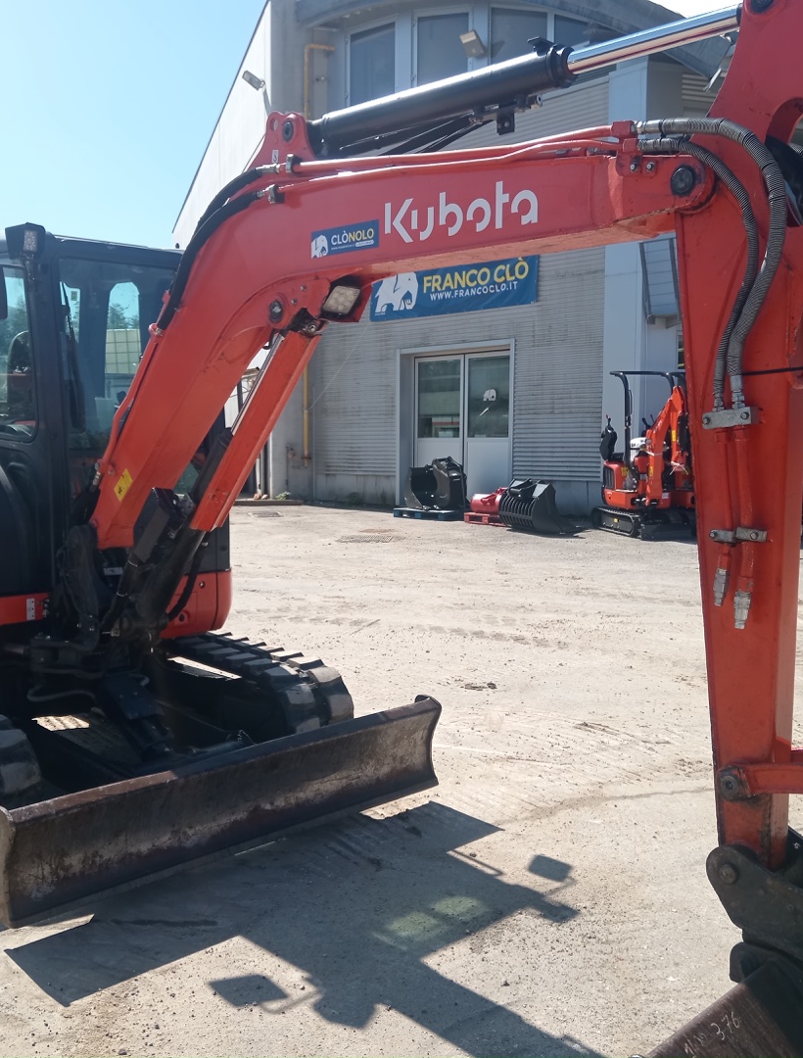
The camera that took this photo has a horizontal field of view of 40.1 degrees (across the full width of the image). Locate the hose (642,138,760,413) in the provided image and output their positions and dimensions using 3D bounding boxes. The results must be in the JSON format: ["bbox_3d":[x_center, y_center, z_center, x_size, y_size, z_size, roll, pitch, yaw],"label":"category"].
[{"bbox_3d":[0.686,-0.597,2.563,0.310,0.650,0.100,5,7,44],"label":"hose"}]

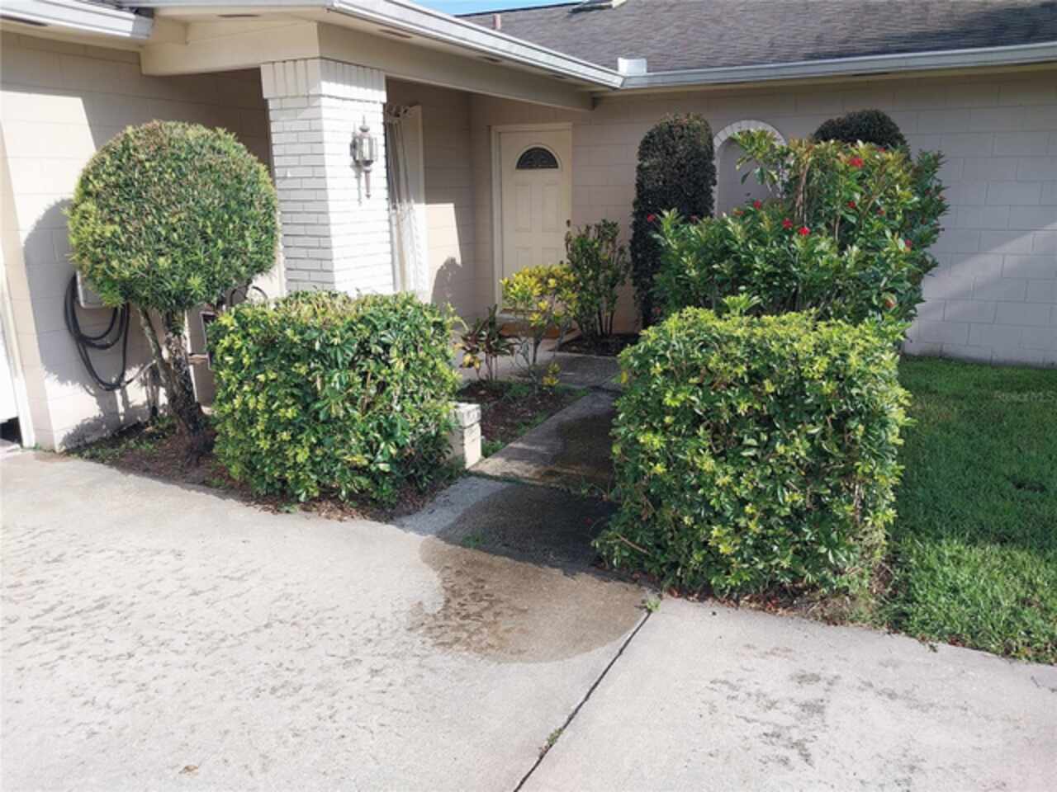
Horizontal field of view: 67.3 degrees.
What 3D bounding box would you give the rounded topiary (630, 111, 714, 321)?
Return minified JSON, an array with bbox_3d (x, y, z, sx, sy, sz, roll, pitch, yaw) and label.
[{"bbox_3d":[1.333,-1.460,7.365,0.770,2.185,0.740,7,17,26],"label":"rounded topiary"}]

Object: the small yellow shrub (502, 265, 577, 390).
[{"bbox_3d":[0.085,-0.541,6.233,0.610,0.980,0.600,-1,15,0],"label":"small yellow shrub"}]

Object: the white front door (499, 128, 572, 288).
[{"bbox_3d":[0.087,-1.927,8.967,0.915,2.035,0.080,7,17,26],"label":"white front door"}]

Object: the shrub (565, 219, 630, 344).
[{"bbox_3d":[0.707,-1.174,8.141,0.700,1.225,0.650,-1,15,0],"label":"shrub"}]

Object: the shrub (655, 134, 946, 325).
[{"bbox_3d":[1.678,-0.663,4.945,1.530,1.850,1.350,7,17,26],"label":"shrub"}]

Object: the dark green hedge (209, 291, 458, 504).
[{"bbox_3d":[-1.026,-0.035,4.368,1.020,0.970,0.710,7,17,26],"label":"dark green hedge"}]

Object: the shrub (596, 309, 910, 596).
[{"bbox_3d":[0.993,0.193,3.436,1.050,0.970,0.770,7,17,26],"label":"shrub"}]

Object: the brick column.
[{"bbox_3d":[-1.275,-0.976,5.310,0.473,2.286,0.628,7,17,26],"label":"brick column"}]

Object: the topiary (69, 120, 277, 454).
[{"bbox_3d":[-2.013,-0.606,4.680,1.100,1.910,1.100,7,17,26],"label":"topiary"}]

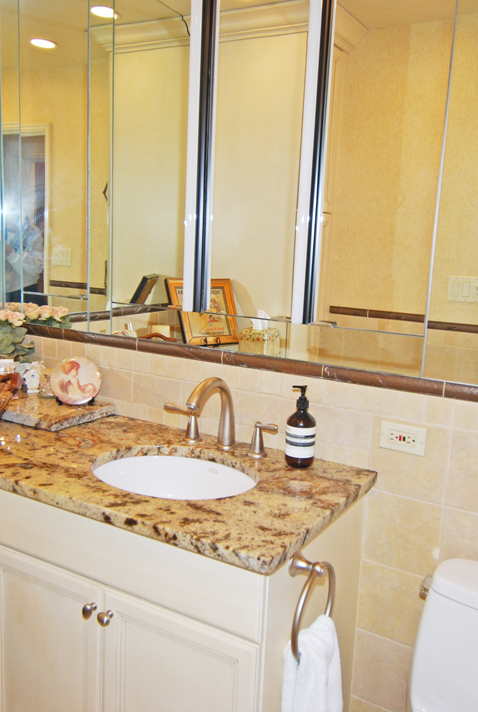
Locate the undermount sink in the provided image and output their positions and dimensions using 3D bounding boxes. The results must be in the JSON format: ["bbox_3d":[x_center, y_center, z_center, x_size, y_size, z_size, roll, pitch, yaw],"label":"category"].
[{"bbox_3d":[-0.165,0.380,1.565,0.465,0.160,0.390,8,10,30],"label":"undermount sink"}]

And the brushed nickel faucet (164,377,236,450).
[{"bbox_3d":[-0.157,0.150,1.741,0.250,0.210,0.230,8,10,30],"label":"brushed nickel faucet"}]

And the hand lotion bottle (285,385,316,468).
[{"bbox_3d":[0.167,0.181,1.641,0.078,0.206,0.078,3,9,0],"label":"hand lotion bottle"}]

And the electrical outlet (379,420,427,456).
[{"bbox_3d":[0.410,0.208,1.557,0.114,0.070,0.010,8,10,30],"label":"electrical outlet"}]

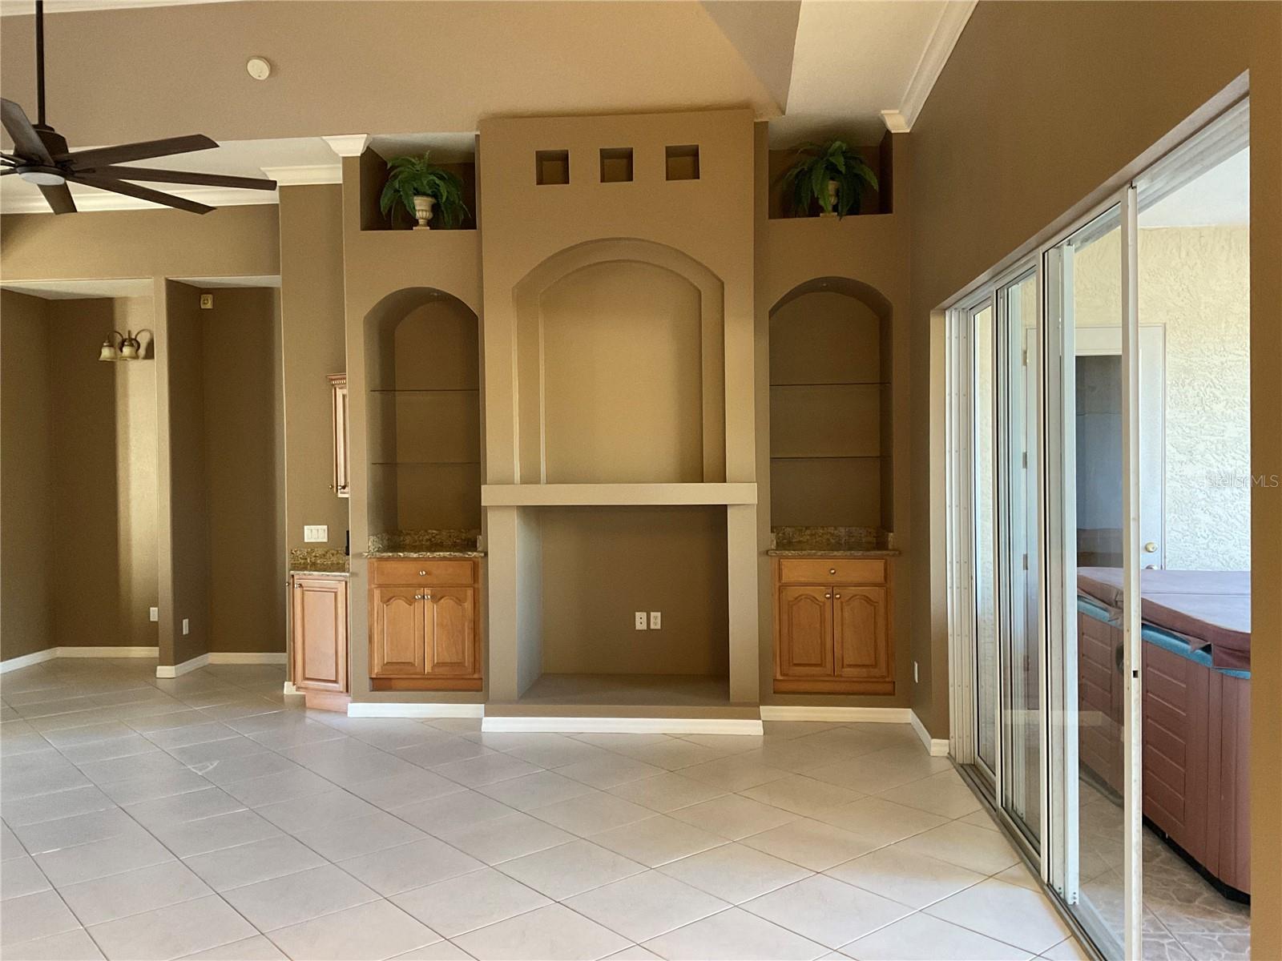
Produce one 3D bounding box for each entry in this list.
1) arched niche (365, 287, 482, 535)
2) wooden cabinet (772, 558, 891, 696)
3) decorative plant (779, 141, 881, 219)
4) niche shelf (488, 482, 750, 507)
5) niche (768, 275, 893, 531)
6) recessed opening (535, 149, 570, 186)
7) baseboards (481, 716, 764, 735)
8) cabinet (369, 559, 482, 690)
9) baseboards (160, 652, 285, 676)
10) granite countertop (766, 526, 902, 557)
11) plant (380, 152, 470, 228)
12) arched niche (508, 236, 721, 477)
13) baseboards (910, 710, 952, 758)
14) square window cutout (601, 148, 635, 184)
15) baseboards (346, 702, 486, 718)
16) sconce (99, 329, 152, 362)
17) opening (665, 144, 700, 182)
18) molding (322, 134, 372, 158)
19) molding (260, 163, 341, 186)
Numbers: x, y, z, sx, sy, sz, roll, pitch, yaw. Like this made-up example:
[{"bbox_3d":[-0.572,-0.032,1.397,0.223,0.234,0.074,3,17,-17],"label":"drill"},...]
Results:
[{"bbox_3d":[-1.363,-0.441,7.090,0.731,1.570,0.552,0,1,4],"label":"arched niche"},{"bbox_3d":[1.211,0.896,6.925,0.753,0.852,0.580,0,1,4],"label":"wooden cabinet"},{"bbox_3d":[1.182,-1.877,6.744,0.605,0.504,0.435,0,1,4],"label":"decorative plant"},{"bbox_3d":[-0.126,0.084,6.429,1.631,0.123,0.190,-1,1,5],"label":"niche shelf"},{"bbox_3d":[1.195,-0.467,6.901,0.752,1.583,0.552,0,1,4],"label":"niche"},{"bbox_3d":[-0.523,-1.889,6.587,0.197,0.204,0.215,-1,1,5],"label":"recessed opening"},{"bbox_3d":[-0.115,1.468,6.415,1.678,0.085,0.029,0,1,4],"label":"baseboards"},{"bbox_3d":[-1.349,0.915,7.113,0.733,0.850,0.580,0,1,4],"label":"cabinet"},{"bbox_3d":[-3.298,1.460,8.487,0.768,0.090,0.601,-1,1,5],"label":"baseboards"},{"bbox_3d":[1.205,0.394,6.901,0.816,0.146,0.628,0,1,4],"label":"granite countertop"},{"bbox_3d":[-1.388,-1.841,6.926,0.558,0.478,0.419,0,1,4],"label":"plant"},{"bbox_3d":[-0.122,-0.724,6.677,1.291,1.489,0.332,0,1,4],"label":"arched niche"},{"bbox_3d":[1.656,1.442,6.198,0.097,0.088,0.767,-1,1,5],"label":"baseboards"},{"bbox_3d":[-0.135,-1.893,6.552,0.197,0.202,0.215,-1,1,5],"label":"square window cutout"},{"bbox_3d":[-1.408,1.468,6.853,0.948,0.088,0.018,-1,1,5],"label":"baseboards"},{"bbox_3d":[-4.282,-1.129,9.007,0.497,0.277,0.209,0,1,4],"label":"sconce"},{"bbox_3d":[0.260,-1.897,6.516,0.198,0.206,0.215,-1,1,5],"label":"opening"},{"bbox_3d":[-1.850,-2.116,6.805,0.273,0.106,0.095,-1,1,5],"label":"molding"},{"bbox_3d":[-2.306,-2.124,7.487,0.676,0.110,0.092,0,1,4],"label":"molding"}]

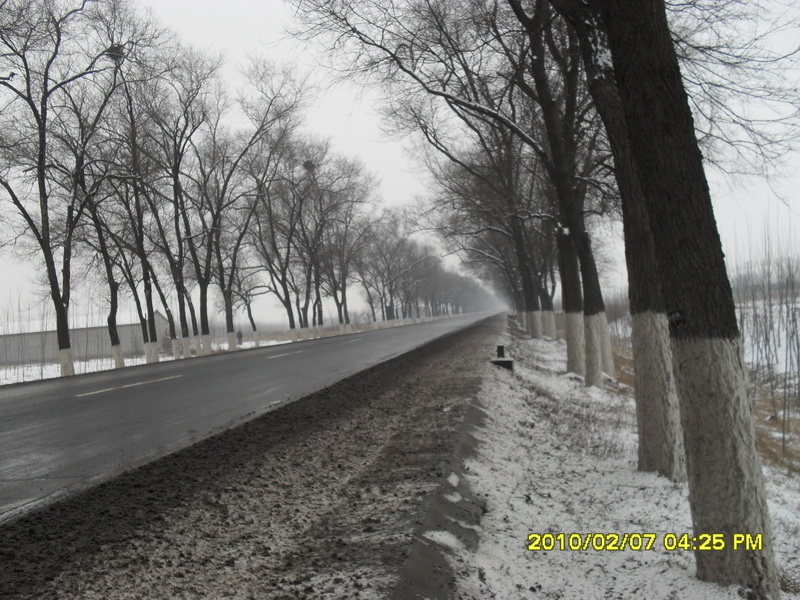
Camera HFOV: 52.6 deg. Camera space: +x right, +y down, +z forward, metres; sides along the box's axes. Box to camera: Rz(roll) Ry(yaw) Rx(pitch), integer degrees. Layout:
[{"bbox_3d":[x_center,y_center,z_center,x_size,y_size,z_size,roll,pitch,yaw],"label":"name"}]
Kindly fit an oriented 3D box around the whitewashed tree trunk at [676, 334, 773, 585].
[{"bbox_3d":[1.853,0.890,4.661,0.441,1.367,0.441,-7,-2,21],"label":"whitewashed tree trunk"}]

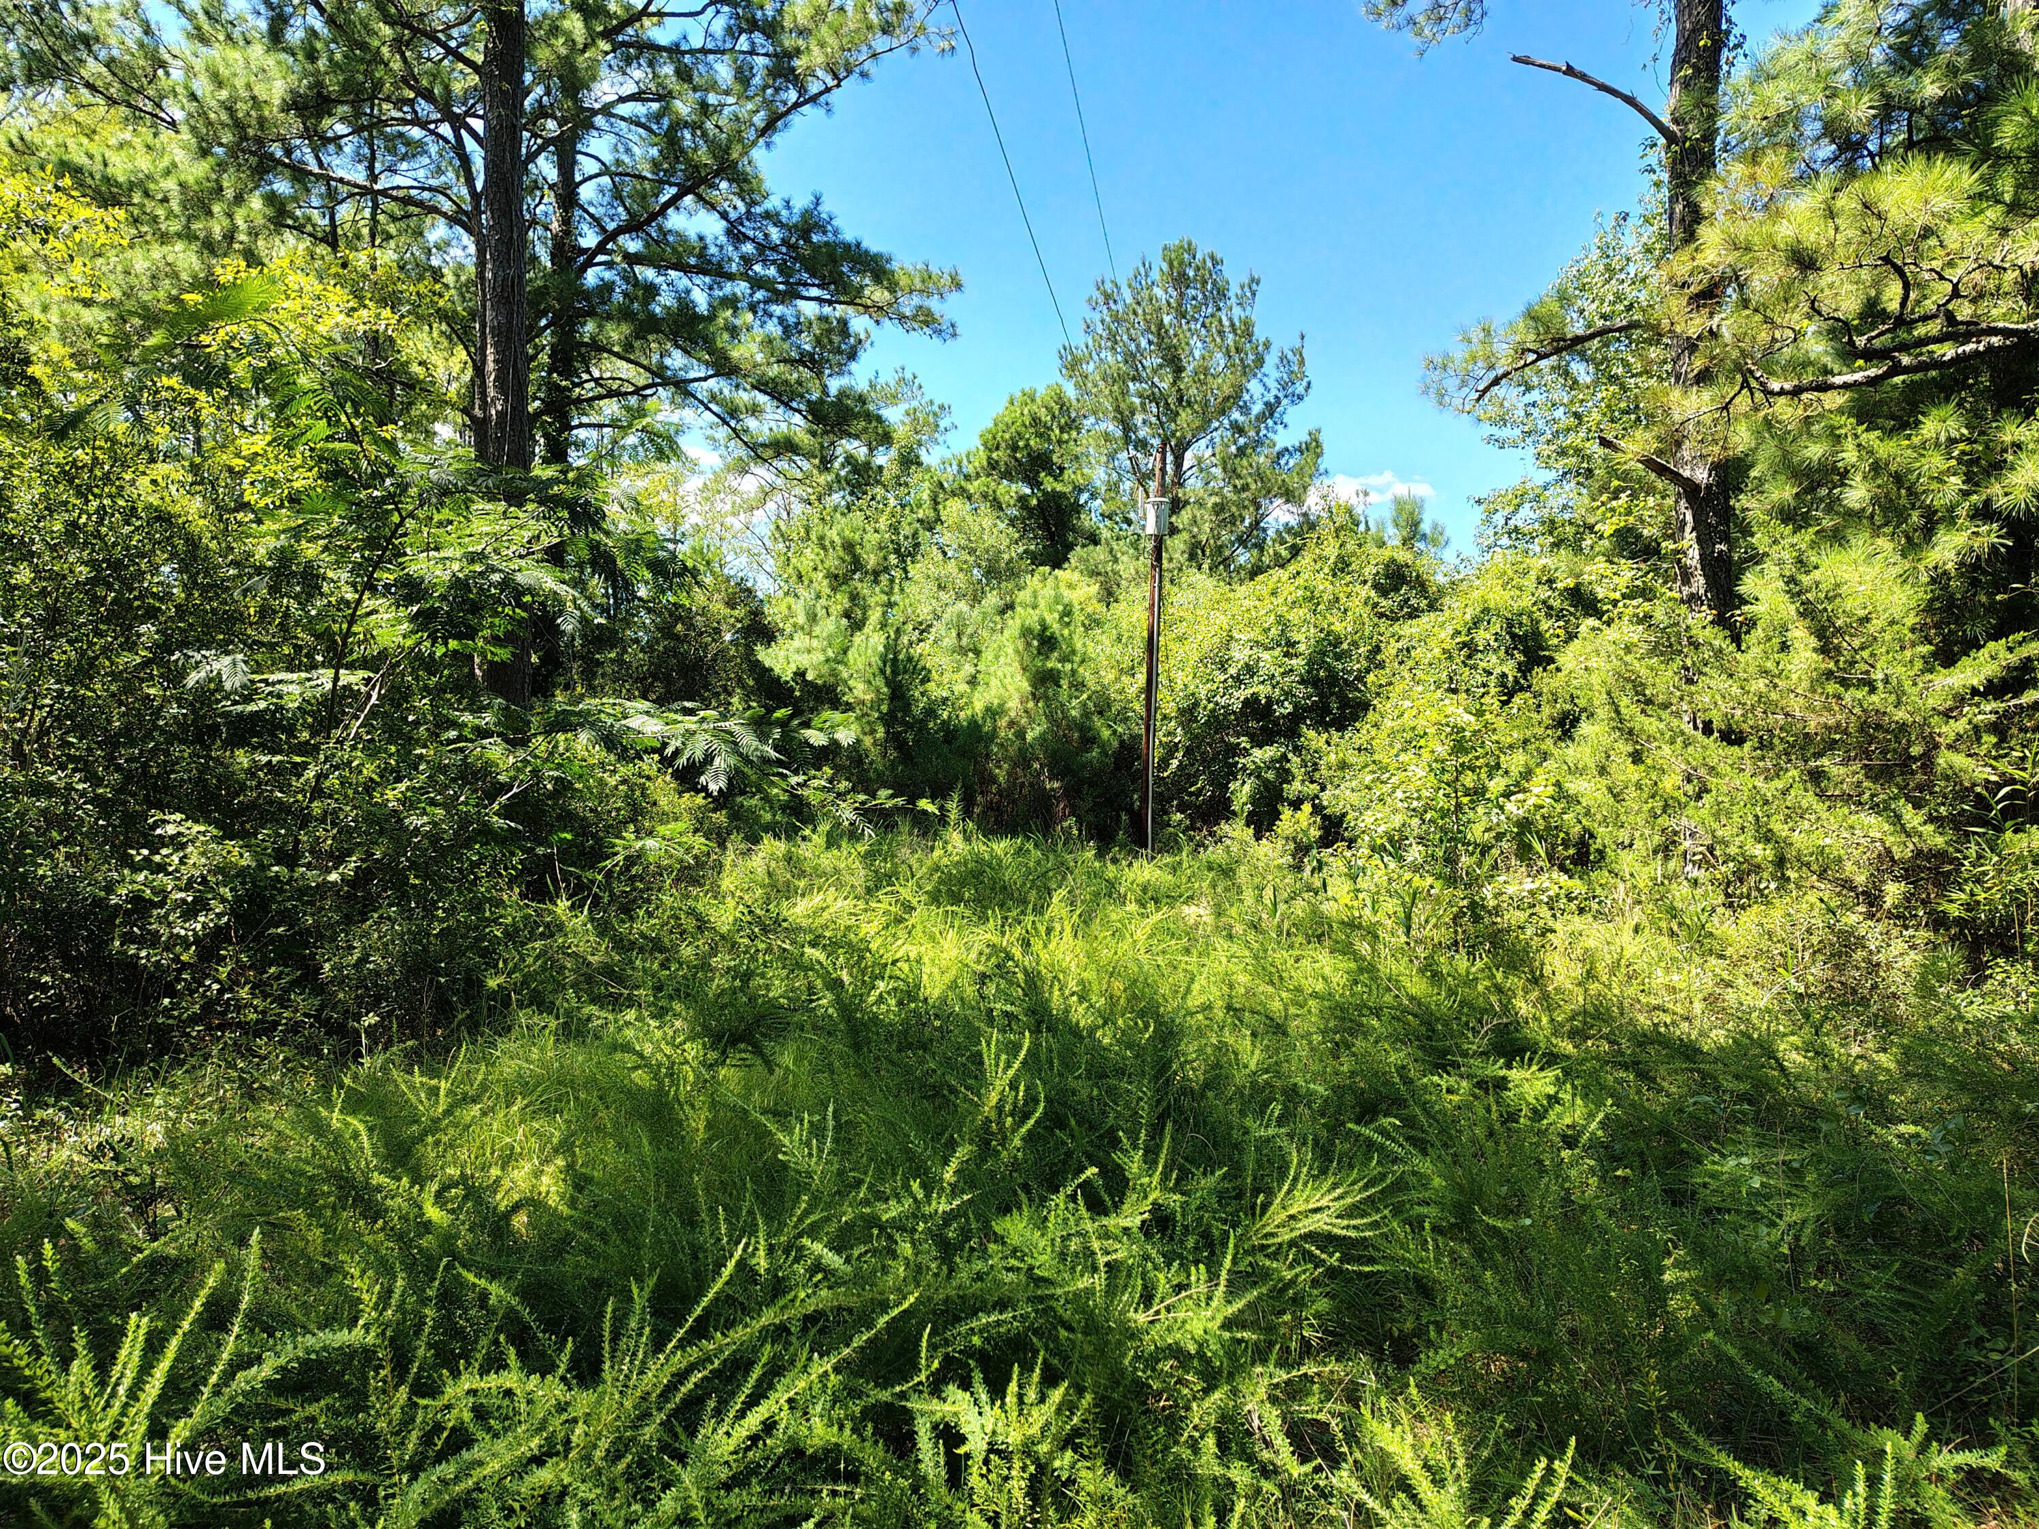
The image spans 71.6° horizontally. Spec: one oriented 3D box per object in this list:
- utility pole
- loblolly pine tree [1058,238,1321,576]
[{"bbox_3d":[2.530,-1.940,26.400,0.550,8.150,0.580,1,-1,6],"label":"utility pole"},{"bbox_3d":[4.800,-6.200,40.000,7.400,17.200,7.200,0,-1,7],"label":"loblolly pine tree"}]

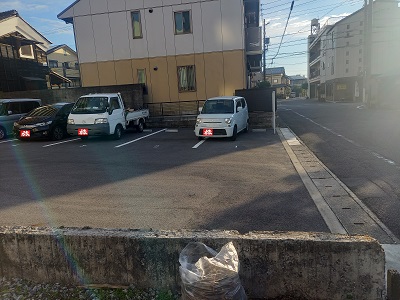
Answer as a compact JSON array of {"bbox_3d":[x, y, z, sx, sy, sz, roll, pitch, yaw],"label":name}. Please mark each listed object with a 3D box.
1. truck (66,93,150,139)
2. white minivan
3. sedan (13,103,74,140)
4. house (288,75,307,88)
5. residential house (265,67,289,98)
[{"bbox_3d":[-3.830,-1.539,12.618,1.670,1.880,4.300,1,10,11],"label":"truck"},{"bbox_3d":[0.959,-1.345,11.654,1.475,1.620,3.400,2,11,20],"label":"white minivan"},{"bbox_3d":[-6.316,-1.402,13.250,1.700,1.490,4.250,1,10,11],"label":"sedan"},{"bbox_3d":[34.600,-22.600,103.000,8.000,7.800,7.500,0,10,14],"label":"house"},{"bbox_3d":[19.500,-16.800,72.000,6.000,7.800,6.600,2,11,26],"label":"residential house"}]

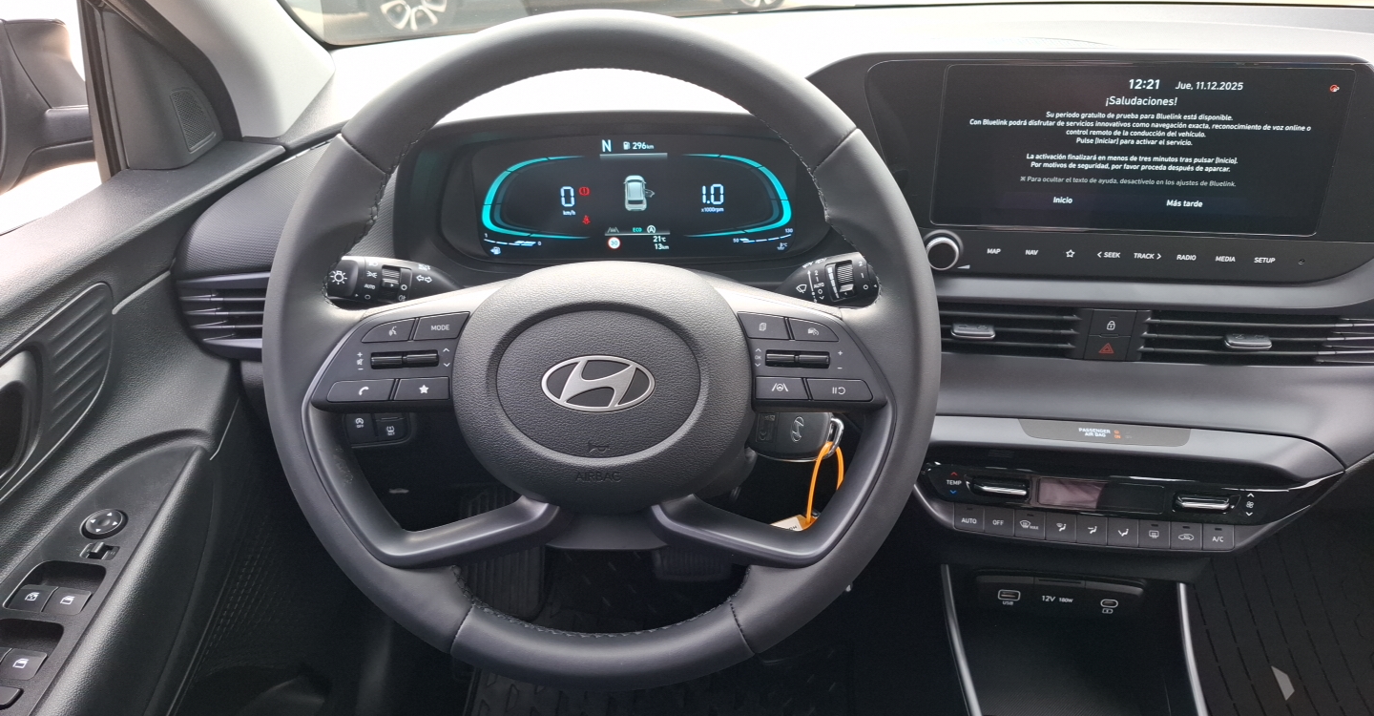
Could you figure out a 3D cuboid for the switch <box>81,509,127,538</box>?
[{"bbox_3d":[-0.367,0.105,0.576,0.025,0.009,0.025,8,38,-4],"label":"switch"}]

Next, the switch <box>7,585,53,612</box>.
[{"bbox_3d":[-0.380,0.139,0.528,0.021,0.010,0.021,8,38,-4],"label":"switch"}]

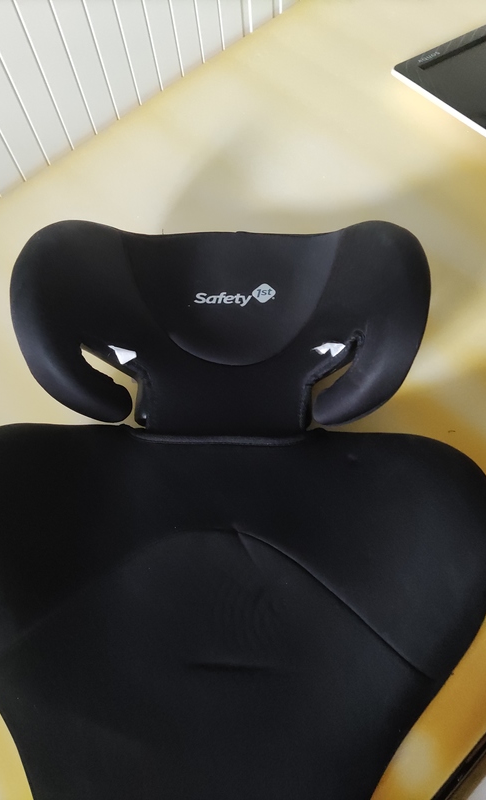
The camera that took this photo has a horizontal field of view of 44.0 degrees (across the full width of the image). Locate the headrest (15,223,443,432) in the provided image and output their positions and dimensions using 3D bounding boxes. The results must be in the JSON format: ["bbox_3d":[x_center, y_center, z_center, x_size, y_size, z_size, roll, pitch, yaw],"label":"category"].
[{"bbox_3d":[-0.019,-0.059,0.527,0.320,0.140,0.220,1,70,7],"label":"headrest"}]

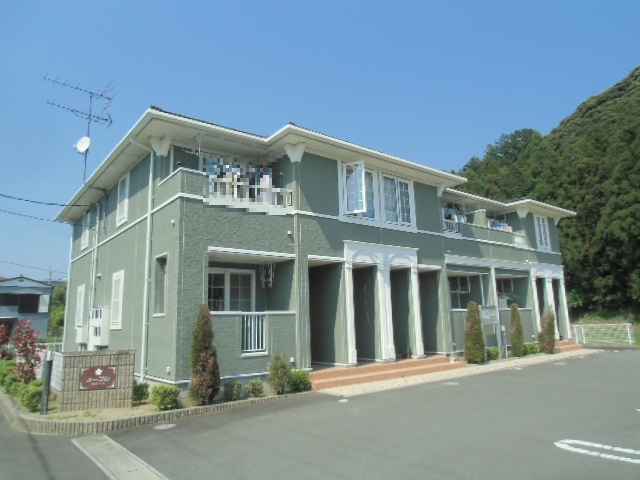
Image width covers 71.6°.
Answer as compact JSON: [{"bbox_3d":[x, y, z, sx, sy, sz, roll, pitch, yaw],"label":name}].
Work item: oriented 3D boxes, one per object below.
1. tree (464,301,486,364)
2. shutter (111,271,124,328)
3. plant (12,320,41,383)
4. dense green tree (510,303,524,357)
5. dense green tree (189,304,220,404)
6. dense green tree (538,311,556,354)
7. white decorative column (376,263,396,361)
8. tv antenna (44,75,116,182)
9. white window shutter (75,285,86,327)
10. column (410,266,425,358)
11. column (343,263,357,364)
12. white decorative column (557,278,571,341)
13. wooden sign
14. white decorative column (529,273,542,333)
[{"bbox_3d":[4.885,2.892,13.941,0.612,1.924,0.612,6,-13,-38],"label":"tree"},{"bbox_3d":[-5.551,1.657,12.074,0.090,1.574,1.101,7,-14,-39],"label":"shutter"},{"bbox_3d":[-8.116,3.112,12.262,0.720,1.747,0.720,5,-13,-33],"label":"plant"},{"bbox_3d":[6.890,3.186,15.479,0.408,1.804,0.408,6,-13,-38],"label":"dense green tree"},{"bbox_3d":[-2.156,2.123,8.283,0.550,1.795,0.550,6,-13,-38],"label":"dense green tree"},{"bbox_3d":[8.609,3.459,16.792,0.565,1.659,0.565,6,-13,-38],"label":"dense green tree"},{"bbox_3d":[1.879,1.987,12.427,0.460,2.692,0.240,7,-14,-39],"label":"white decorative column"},{"bbox_3d":[-7.664,-3.462,13.990,2.021,3.547,1.040,8,-14,-43],"label":"tv antenna"},{"bbox_3d":[-8.543,2.374,15.786,0.090,1.554,1.243,6,-13,-38],"label":"white window shutter"},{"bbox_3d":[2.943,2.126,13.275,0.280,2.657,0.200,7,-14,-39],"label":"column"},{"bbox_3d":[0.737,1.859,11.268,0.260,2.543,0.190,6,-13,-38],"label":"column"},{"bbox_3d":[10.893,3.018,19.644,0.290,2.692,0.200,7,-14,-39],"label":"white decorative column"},{"bbox_3d":[-3.858,2.408,7.690,0.562,0.382,0.030,0,-10,-10],"label":"wooden sign"},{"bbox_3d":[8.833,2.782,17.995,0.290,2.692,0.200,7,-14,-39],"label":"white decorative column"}]

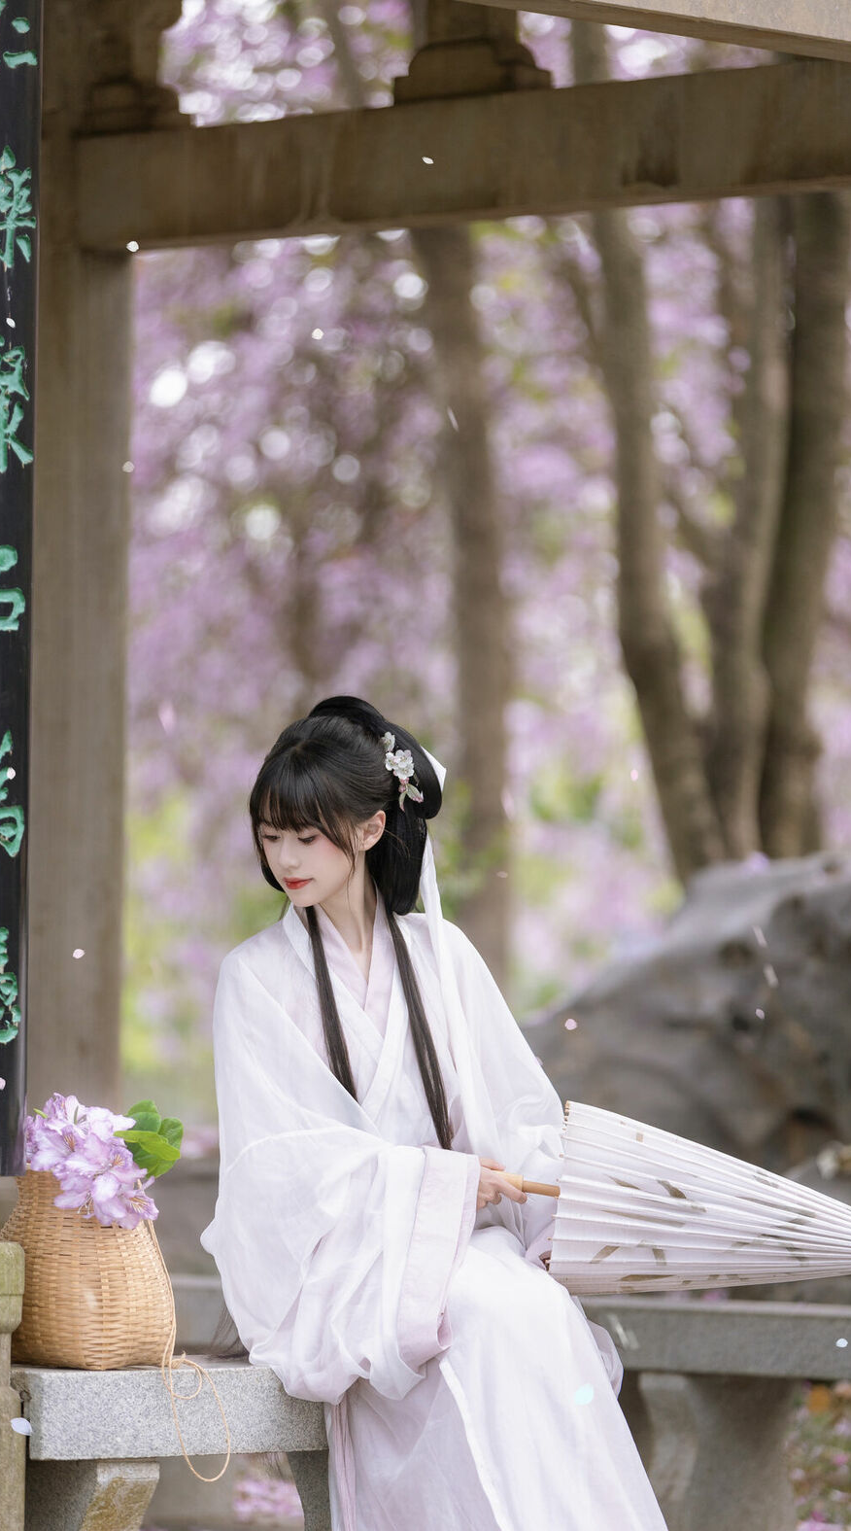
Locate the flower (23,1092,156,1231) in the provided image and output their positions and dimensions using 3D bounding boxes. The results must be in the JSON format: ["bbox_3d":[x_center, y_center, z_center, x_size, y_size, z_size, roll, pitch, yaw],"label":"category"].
[{"bbox_3d":[-0.417,0.488,9.560,0.170,0.172,0.135,1,-3,-9],"label":"flower"}]

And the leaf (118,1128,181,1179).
[{"bbox_3d":[-0.341,0.480,9.580,0.077,0.061,0.045,1,-3,-11],"label":"leaf"}]

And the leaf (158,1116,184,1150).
[{"bbox_3d":[-0.317,0.457,9.610,0.034,0.045,0.020,1,-3,-11],"label":"leaf"}]

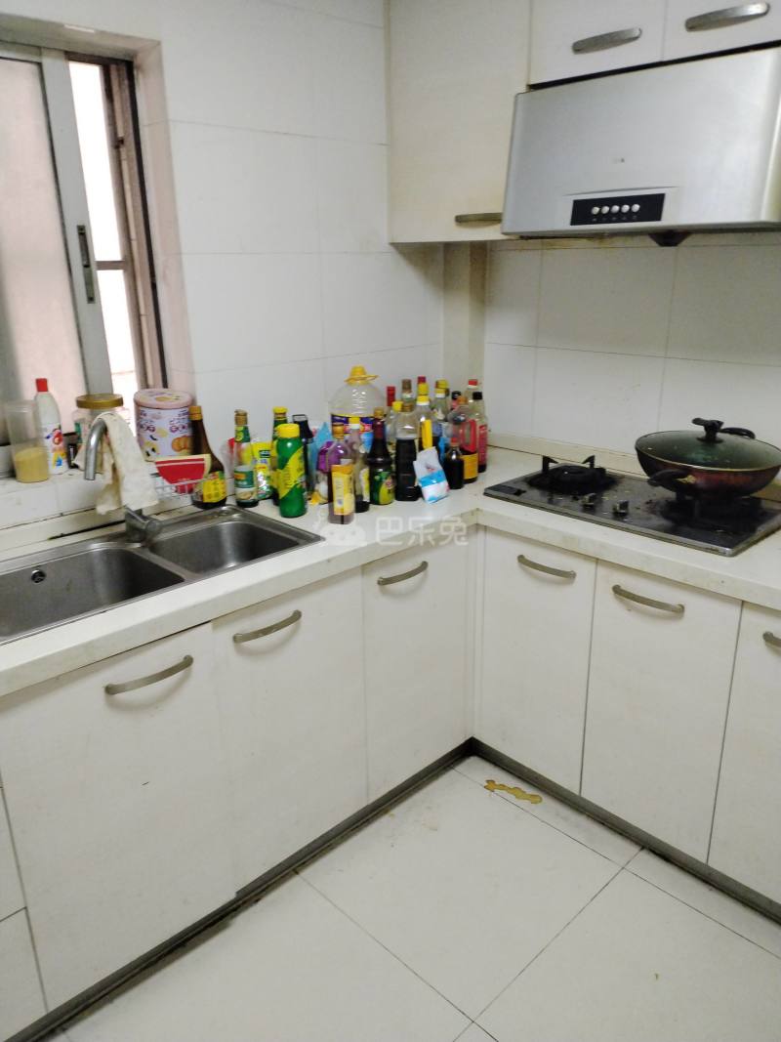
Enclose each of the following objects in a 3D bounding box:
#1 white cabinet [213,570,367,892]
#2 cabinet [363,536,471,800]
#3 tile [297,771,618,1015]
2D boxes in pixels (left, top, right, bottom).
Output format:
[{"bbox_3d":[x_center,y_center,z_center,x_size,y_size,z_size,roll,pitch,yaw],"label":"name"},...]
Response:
[{"bbox_3d":[-0.399,0.428,2.051,0.425,0.710,0.530,-18,25,-41],"label":"white cabinet"},{"bbox_3d":[-0.107,0.326,2.317,0.420,0.703,0.550,-18,25,-42],"label":"cabinet"},{"bbox_3d":[0.175,0.896,2.003,0.600,0.012,0.600,-18,25,-41],"label":"tile"}]

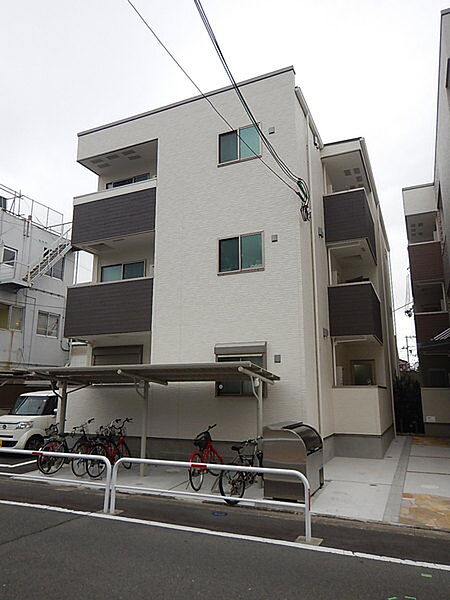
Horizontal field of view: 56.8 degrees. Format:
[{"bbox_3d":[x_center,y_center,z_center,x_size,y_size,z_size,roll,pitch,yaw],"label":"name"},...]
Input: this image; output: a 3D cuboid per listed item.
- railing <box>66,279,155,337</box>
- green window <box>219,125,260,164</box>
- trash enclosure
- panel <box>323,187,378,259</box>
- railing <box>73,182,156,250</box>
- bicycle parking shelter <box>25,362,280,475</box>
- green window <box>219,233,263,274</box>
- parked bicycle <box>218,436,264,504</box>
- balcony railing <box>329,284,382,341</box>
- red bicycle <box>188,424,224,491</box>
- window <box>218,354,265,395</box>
[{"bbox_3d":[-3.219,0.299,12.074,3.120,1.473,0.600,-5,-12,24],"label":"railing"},{"bbox_3d":[0.386,-4.040,10.847,1.217,0.942,0.130,-5,-12,24],"label":"green window"},{"bbox_3d":[1.315,2.926,7.726,0.730,1.170,1.450,-5,-12,24],"label":"trash enclosure"},{"bbox_3d":[4.188,-2.311,13.772,1.220,1.520,2.600,-5,-12,24],"label":"panel"},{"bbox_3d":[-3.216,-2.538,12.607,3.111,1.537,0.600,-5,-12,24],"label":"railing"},{"bbox_3d":[-1.663,2.601,9.041,5.600,2.310,1.950,-5,-12,24],"label":"bicycle parking shelter"},{"bbox_3d":[0.395,-1.141,10.297,1.235,0.952,0.130,-5,-12,24],"label":"green window"},{"bbox_3d":[0.371,2.960,7.392,0.550,0.980,1.680,-6,-12,27],"label":"parked bicycle"},{"bbox_3d":[4.189,0.509,13.240,1.220,1.500,2.600,-5,-12,24],"label":"balcony railing"},{"bbox_3d":[-0.323,3.095,8.212,0.530,1.030,1.750,-3,-11,17],"label":"red bicycle"},{"bbox_3d":[0.376,1.783,9.756,1.281,0.988,0.130,-5,-12,24],"label":"window"}]

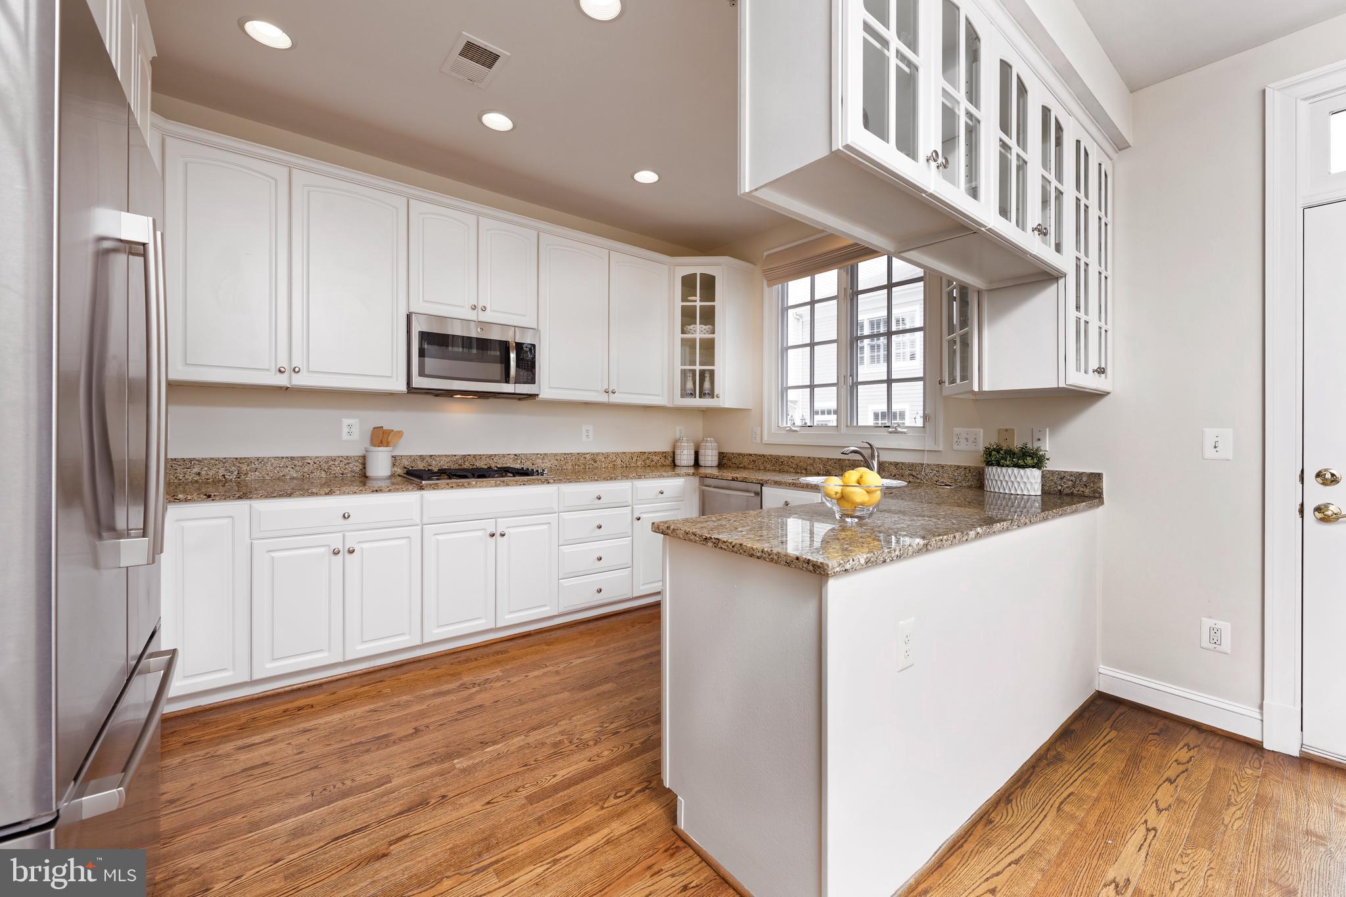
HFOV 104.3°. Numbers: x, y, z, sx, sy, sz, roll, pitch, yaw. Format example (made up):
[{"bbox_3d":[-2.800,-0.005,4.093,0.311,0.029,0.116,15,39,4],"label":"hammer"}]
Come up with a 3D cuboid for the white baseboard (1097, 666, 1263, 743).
[{"bbox_3d":[2.127,1.067,2.224,0.018,0.130,0.510,0,1,-38],"label":"white baseboard"}]

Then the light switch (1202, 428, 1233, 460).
[{"bbox_3d":[2.262,-0.017,2.176,0.018,0.127,0.085,0,1,-39],"label":"light switch"}]

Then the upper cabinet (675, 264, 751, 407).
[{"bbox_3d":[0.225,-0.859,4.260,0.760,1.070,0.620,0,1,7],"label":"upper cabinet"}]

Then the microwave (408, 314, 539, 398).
[{"bbox_3d":[-1.250,-0.538,3.231,0.755,0.426,0.410,0,1,-39],"label":"microwave"}]

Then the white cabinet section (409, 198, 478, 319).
[{"bbox_3d":[-1.415,-1.072,3.135,0.382,0.617,0.330,0,1,-38],"label":"white cabinet section"}]

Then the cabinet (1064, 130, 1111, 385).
[{"bbox_3d":[1.651,-0.771,2.324,0.620,1.060,0.340,0,1,-38],"label":"cabinet"}]

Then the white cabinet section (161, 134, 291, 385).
[{"bbox_3d":[-2.153,-0.841,2.559,0.439,1.068,0.330,0,1,-38],"label":"white cabinet section"}]

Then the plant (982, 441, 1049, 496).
[{"bbox_3d":[1.744,0.095,2.686,0.140,0.249,0.265,0,1,-39],"label":"plant"}]

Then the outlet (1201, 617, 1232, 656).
[{"bbox_3d":[2.261,0.783,2.183,0.012,0.125,0.085,0,1,-39],"label":"outlet"}]

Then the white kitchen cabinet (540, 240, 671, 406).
[{"bbox_3d":[-0.530,-0.854,3.770,1.060,1.070,0.330,0,1,-38],"label":"white kitchen cabinet"}]

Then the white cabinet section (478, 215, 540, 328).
[{"bbox_3d":[-1.115,-1.074,3.369,0.380,0.617,0.330,0,1,-38],"label":"white cabinet section"}]

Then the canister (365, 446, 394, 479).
[{"bbox_3d":[-1.691,0.076,3.013,0.142,0.168,0.142,0,1,-39],"label":"canister"}]

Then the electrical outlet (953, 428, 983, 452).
[{"bbox_3d":[1.619,-0.045,2.877,0.009,0.120,0.153,0,1,-38],"label":"electrical outlet"}]

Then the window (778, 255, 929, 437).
[{"bbox_3d":[1.177,-0.743,3.596,0.100,1.280,1.155,0,1,-39],"label":"window"}]

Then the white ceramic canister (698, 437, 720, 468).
[{"bbox_3d":[0.294,0.032,4.280,0.160,0.243,0.160,0,1,0],"label":"white ceramic canister"}]

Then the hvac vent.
[{"bbox_3d":[-0.847,-1.639,2.234,0.195,0.020,0.290,0,1,-39],"label":"hvac vent"}]

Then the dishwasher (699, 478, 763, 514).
[{"bbox_3d":[0.613,0.648,3.734,0.600,0.850,0.598,0,1,-39],"label":"dishwasher"}]

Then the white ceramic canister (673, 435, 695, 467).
[{"bbox_3d":[0.099,0.028,4.280,0.160,0.243,0.160,0,1,-38],"label":"white ceramic canister"}]

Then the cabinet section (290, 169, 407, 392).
[{"bbox_3d":[-1.773,-0.844,2.857,0.526,1.068,0.330,0,1,-38],"label":"cabinet section"}]

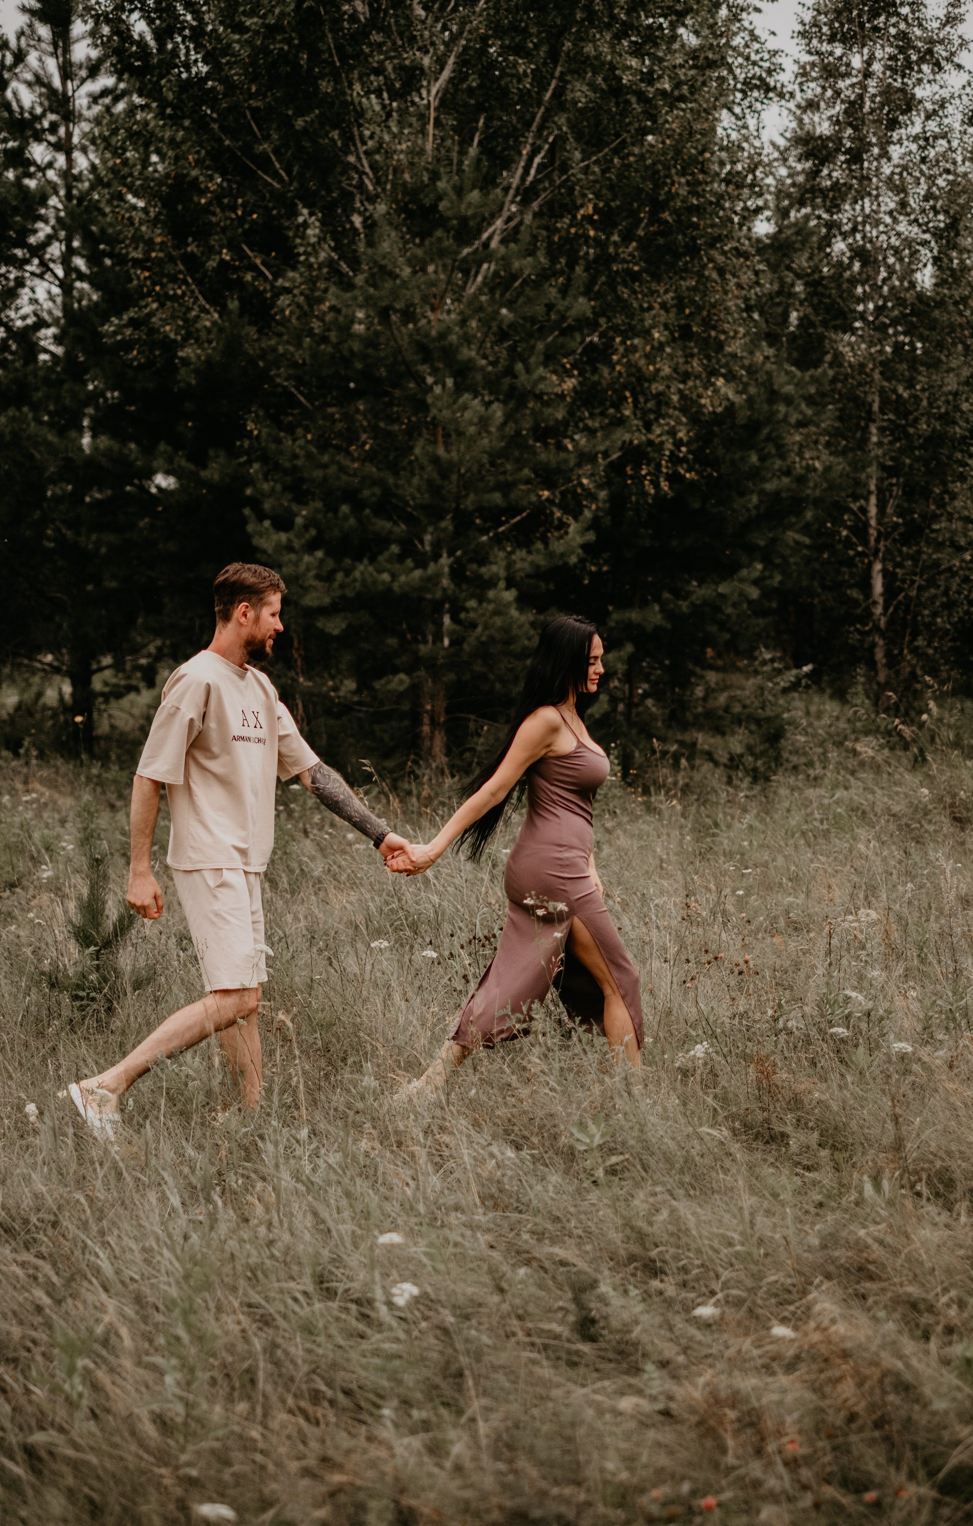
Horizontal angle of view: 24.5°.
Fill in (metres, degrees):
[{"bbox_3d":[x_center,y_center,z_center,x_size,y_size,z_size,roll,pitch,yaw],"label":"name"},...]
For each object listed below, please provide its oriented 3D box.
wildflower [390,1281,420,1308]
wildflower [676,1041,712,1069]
[{"bbox_3d":[-0.160,1.041,4.400,0.057,0.040,0.055,0,3,0],"label":"wildflower"},{"bbox_3d":[0.610,0.858,6.600,0.100,0.068,0.085,0,3,0],"label":"wildflower"}]

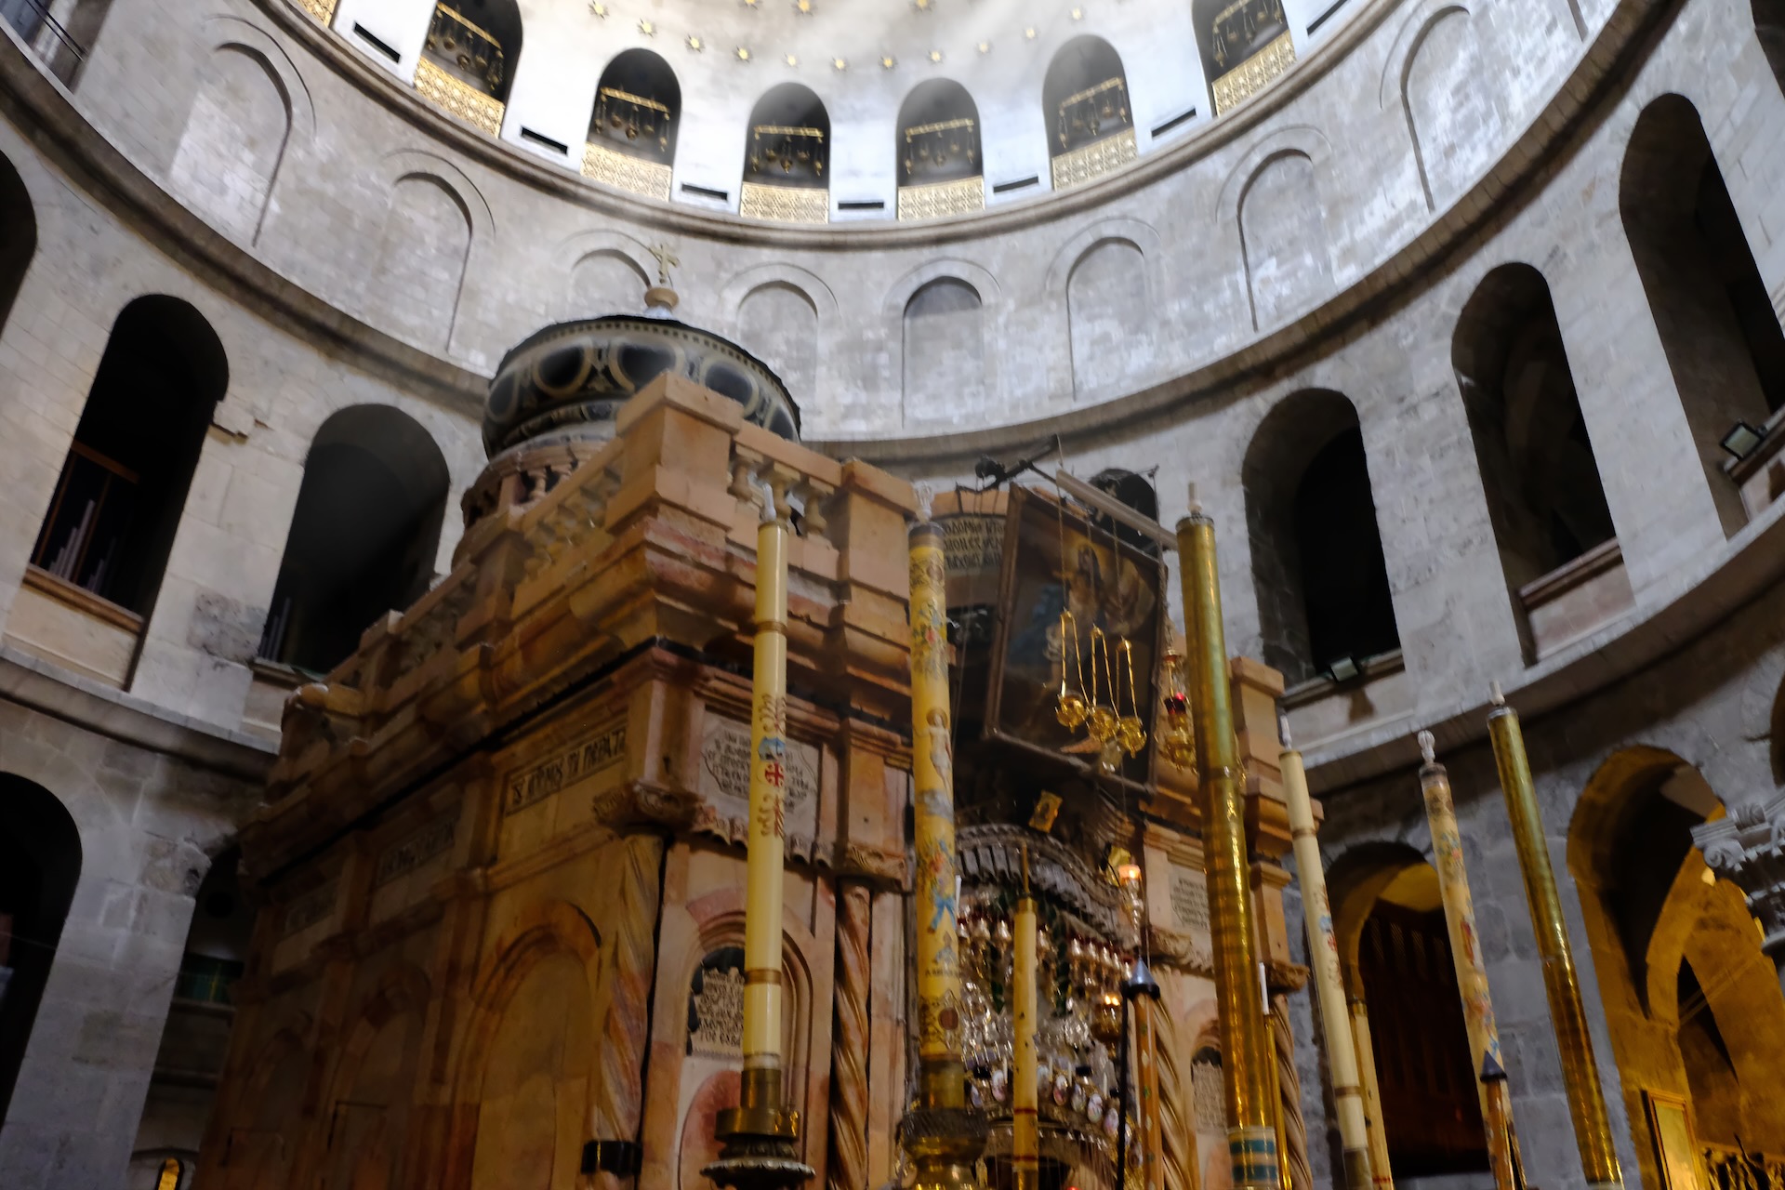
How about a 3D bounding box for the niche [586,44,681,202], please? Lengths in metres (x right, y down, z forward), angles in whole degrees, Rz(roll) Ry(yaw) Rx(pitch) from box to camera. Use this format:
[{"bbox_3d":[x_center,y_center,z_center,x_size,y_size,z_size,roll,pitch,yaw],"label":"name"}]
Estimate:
[{"bbox_3d":[-5.422,-9.661,27.789,1.746,3.941,0.750,12,-30,-21],"label":"niche"}]

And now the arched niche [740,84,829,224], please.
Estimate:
[{"bbox_3d":[-2.230,-9.188,28.443,1.760,3.980,0.800,4,-28,-5],"label":"arched niche"}]

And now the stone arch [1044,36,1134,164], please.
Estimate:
[{"bbox_3d":[4.114,-10.197,27.516,1.746,3.074,0.600,-14,-31,26],"label":"stone arch"}]

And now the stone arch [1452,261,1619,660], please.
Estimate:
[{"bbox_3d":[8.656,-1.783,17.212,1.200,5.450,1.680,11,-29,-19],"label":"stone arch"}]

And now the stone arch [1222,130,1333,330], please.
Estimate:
[{"bbox_3d":[6.710,-6.464,22.922,0.300,4.153,2.109,23,-35,-36],"label":"stone arch"}]

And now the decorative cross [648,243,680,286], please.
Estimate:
[{"bbox_3d":[-2.733,-3.951,15.997,0.437,0.630,0.120,22,-34,-35],"label":"decorative cross"}]

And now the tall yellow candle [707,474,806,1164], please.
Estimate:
[{"bbox_3d":[-0.578,0.899,6.167,0.420,3.317,0.420,3,-28,-5],"label":"tall yellow candle"}]

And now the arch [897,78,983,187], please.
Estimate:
[{"bbox_3d":[1.078,-9.714,28.525,1.782,3.054,0.600,-5,-28,10],"label":"arch"}]

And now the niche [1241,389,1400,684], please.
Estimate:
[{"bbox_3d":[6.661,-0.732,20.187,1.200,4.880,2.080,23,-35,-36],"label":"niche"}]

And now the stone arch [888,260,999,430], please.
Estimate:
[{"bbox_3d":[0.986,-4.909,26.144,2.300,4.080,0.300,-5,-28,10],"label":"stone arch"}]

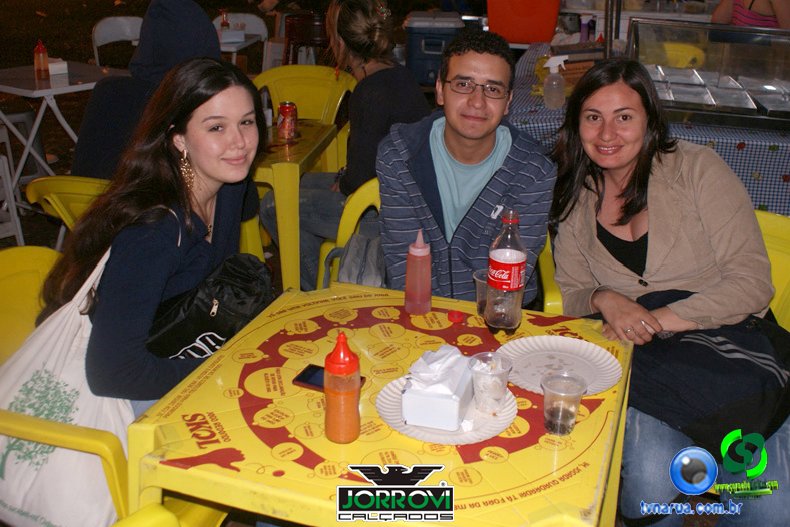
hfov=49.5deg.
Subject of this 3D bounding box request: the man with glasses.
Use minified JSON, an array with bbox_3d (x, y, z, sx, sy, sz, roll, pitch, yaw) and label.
[{"bbox_3d":[0.155,0.050,2.100,0.490,1.220,0.700,5,22,13],"label":"man with glasses"}]

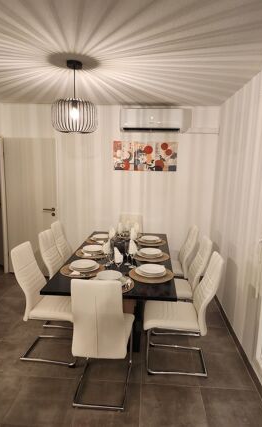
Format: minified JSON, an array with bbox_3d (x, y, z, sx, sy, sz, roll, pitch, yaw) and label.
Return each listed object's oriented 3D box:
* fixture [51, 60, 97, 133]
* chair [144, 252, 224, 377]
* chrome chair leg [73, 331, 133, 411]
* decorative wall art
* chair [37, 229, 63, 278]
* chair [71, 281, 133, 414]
[{"bbox_3d":[-0.461,-0.953,2.429,0.391,0.552,0.391,2,10,4],"label":"fixture"},{"bbox_3d":[0.422,0.815,2.529,0.590,0.975,0.420,2,9,3],"label":"chair"},{"bbox_3d":[-0.208,1.138,2.310,0.381,0.421,0.511,2,10,4],"label":"chrome chair leg"},{"bbox_3d":[0.207,-0.813,4.206,0.908,0.411,0.025,2,10,4],"label":"decorative wall art"},{"bbox_3d":[-0.625,0.683,3.200,0.592,0.993,0.431,2,10,4],"label":"chair"},{"bbox_3d":[-0.205,0.859,2.251,0.431,0.993,0.592,2,10,4],"label":"chair"}]

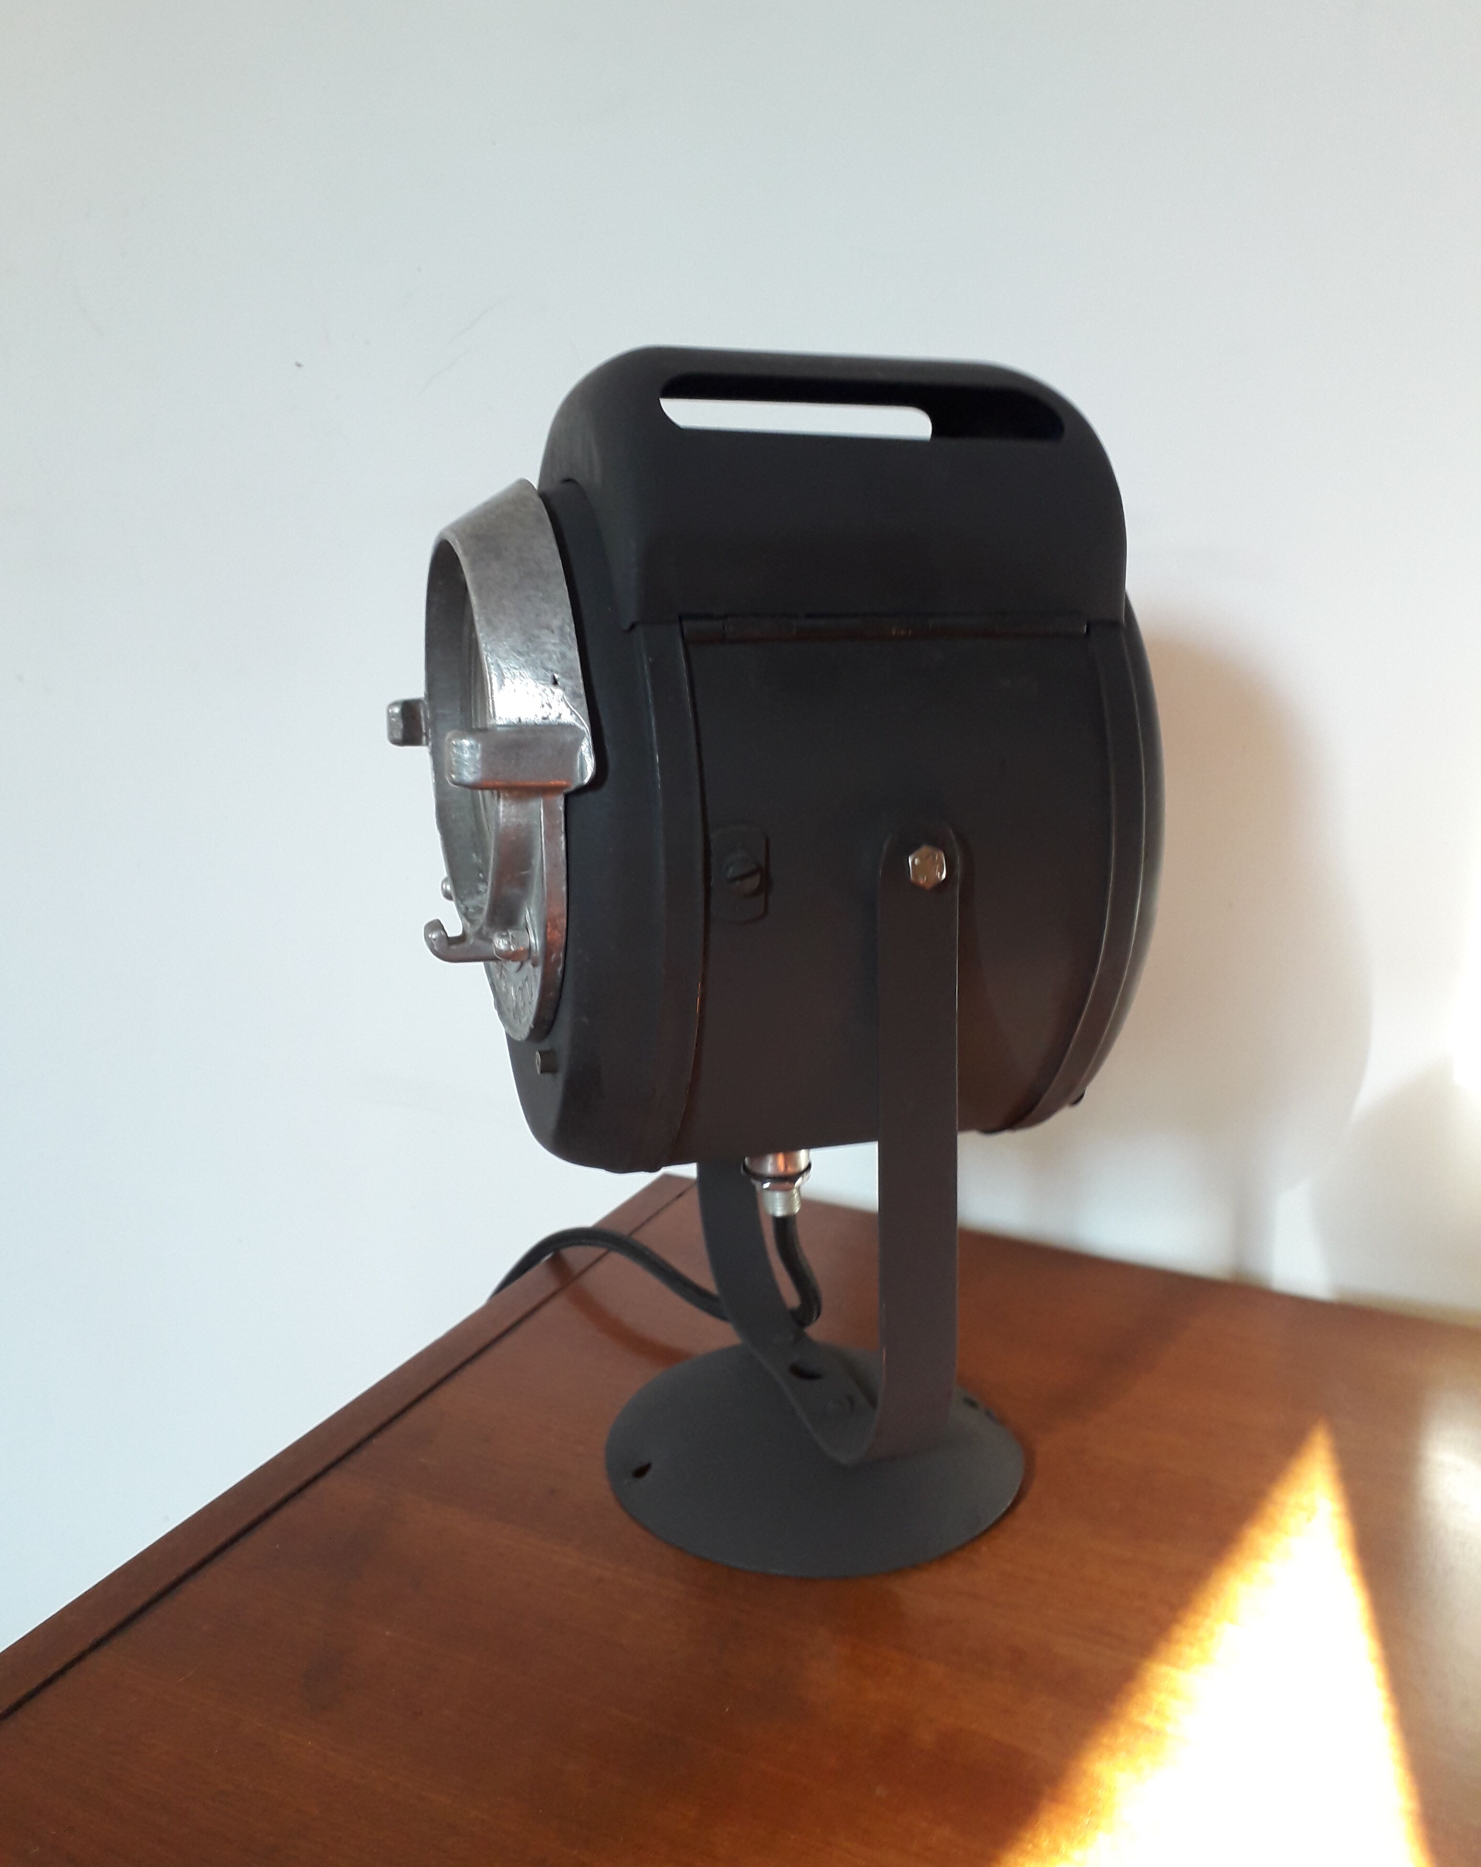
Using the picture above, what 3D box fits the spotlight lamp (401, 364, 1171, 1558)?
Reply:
[{"bbox_3d":[0.007,0.005,0.564,0.245,0.415,0.259,-4,14,-19],"label":"spotlight lamp"}]

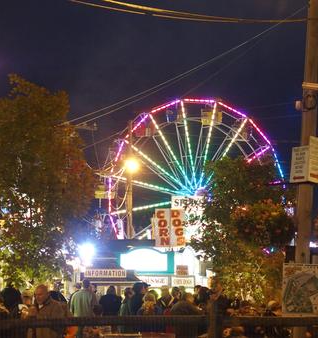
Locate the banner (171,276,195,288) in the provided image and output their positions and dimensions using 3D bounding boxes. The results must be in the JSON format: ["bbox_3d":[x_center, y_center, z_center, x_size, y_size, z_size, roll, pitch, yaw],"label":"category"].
[{"bbox_3d":[0.816,3.852,73.000,0.782,0.391,0.100,0,-3,0],"label":"banner"}]

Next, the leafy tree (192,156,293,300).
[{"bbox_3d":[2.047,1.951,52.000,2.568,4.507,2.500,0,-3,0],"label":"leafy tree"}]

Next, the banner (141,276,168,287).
[{"bbox_3d":[-0.162,3.835,73.000,0.969,0.357,0.100,0,-3,0],"label":"banner"}]

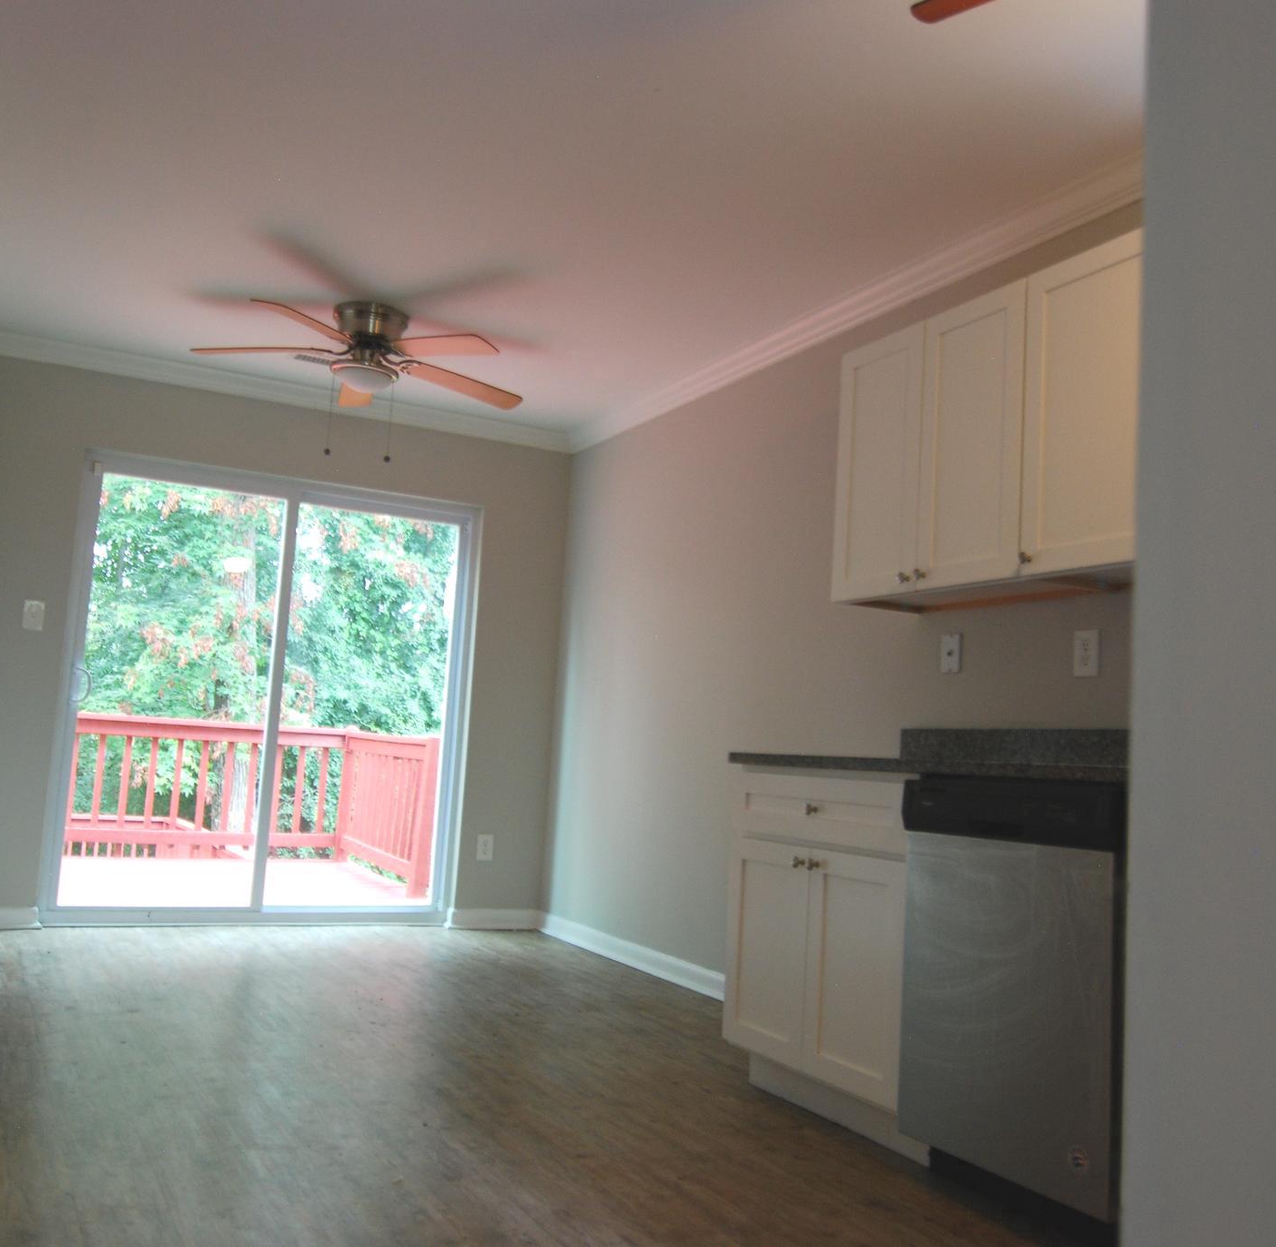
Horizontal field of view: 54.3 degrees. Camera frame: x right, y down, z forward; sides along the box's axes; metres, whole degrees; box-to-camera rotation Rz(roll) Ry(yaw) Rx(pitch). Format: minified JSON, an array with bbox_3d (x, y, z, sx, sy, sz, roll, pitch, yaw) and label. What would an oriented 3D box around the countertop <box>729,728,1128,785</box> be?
[{"bbox_3d":[0.907,0.312,3.021,0.684,0.140,1.450,6,-7,-28],"label":"countertop"}]

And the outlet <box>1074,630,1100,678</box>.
[{"bbox_3d":[1.185,0.080,3.271,0.010,0.120,0.077,6,-7,-28],"label":"outlet"}]

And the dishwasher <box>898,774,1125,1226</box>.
[{"bbox_3d":[1.005,0.770,2.682,0.615,0.825,0.618,6,-7,-28],"label":"dishwasher"}]

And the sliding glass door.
[{"bbox_3d":[-1.658,0.345,5.734,1.810,2.040,0.120,6,-7,-26],"label":"sliding glass door"}]

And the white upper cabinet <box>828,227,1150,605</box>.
[{"bbox_3d":[1.027,-0.461,3.349,0.325,0.767,1.150,6,-7,-28],"label":"white upper cabinet"}]

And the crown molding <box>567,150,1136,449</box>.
[{"bbox_3d":[0.466,-1.049,4.809,0.080,0.085,3.690,6,-7,-28],"label":"crown molding"}]

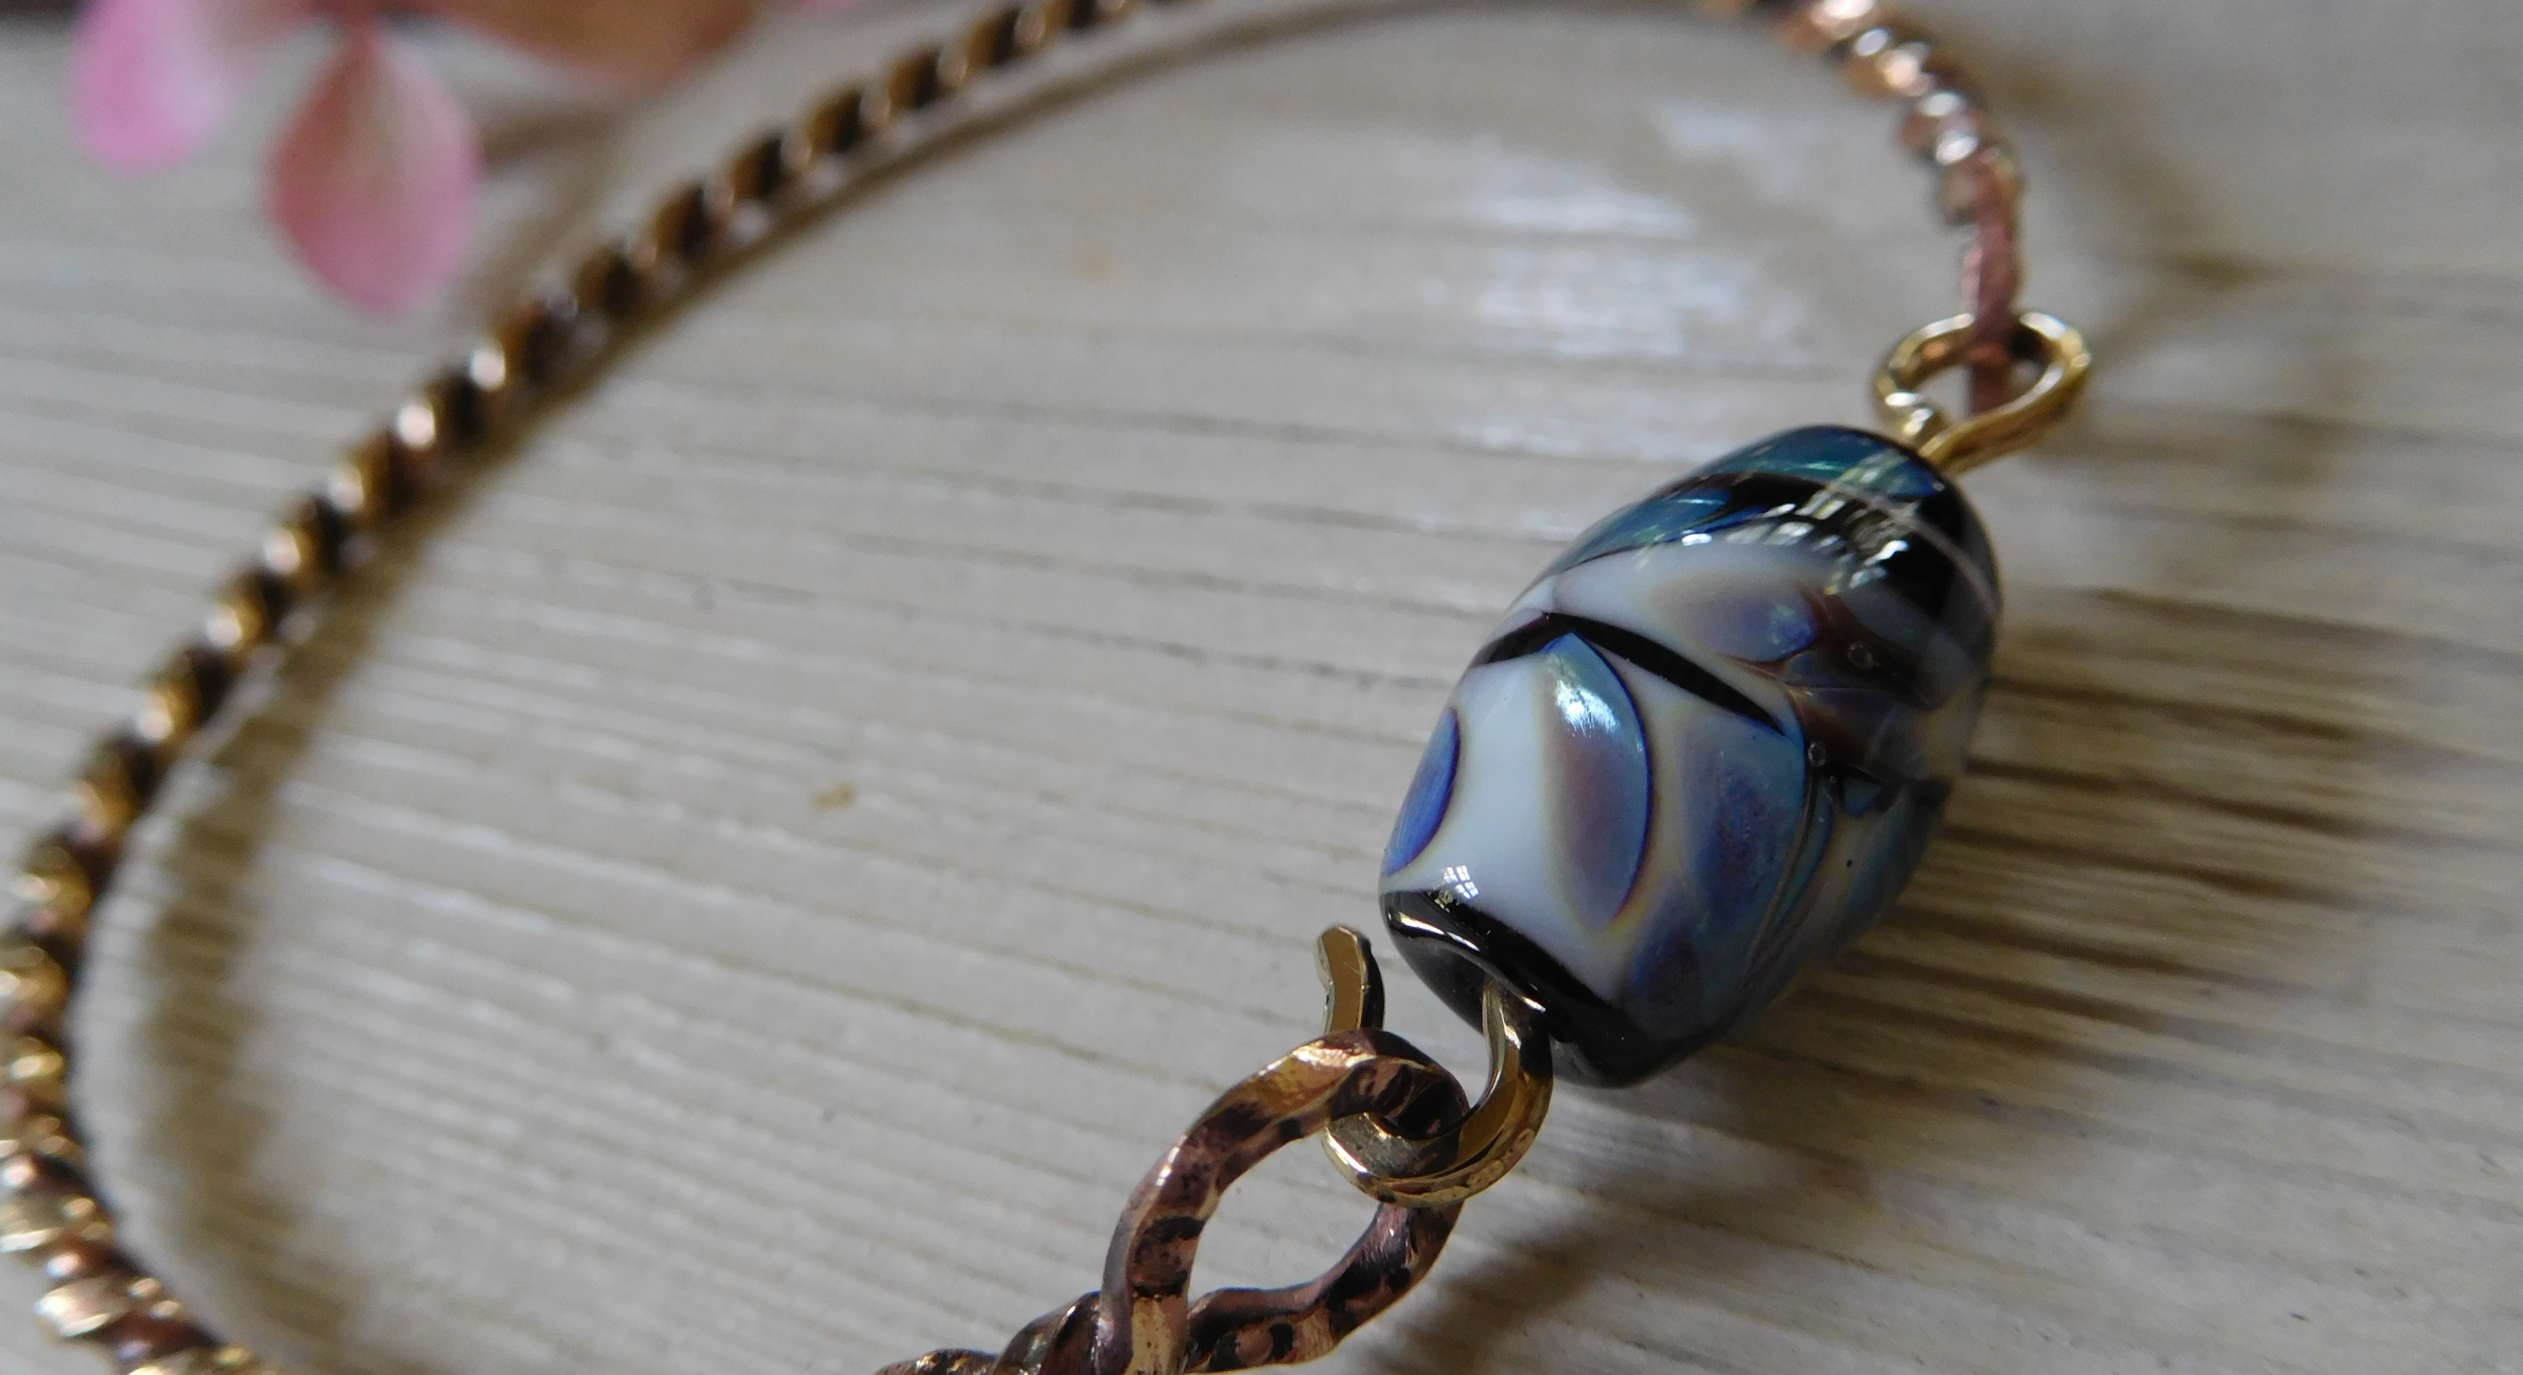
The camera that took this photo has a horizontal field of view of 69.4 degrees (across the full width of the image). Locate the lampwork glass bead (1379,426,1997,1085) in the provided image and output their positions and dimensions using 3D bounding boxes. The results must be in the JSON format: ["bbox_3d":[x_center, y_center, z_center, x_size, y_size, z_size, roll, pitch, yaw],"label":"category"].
[{"bbox_3d":[0.011,0.001,0.044,0.011,0.011,0.019,27,65,35],"label":"lampwork glass bead"}]

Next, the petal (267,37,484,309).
[{"bbox_3d":[-0.042,-0.024,0.086,0.010,0.004,0.014,-4,73,-25],"label":"petal"}]

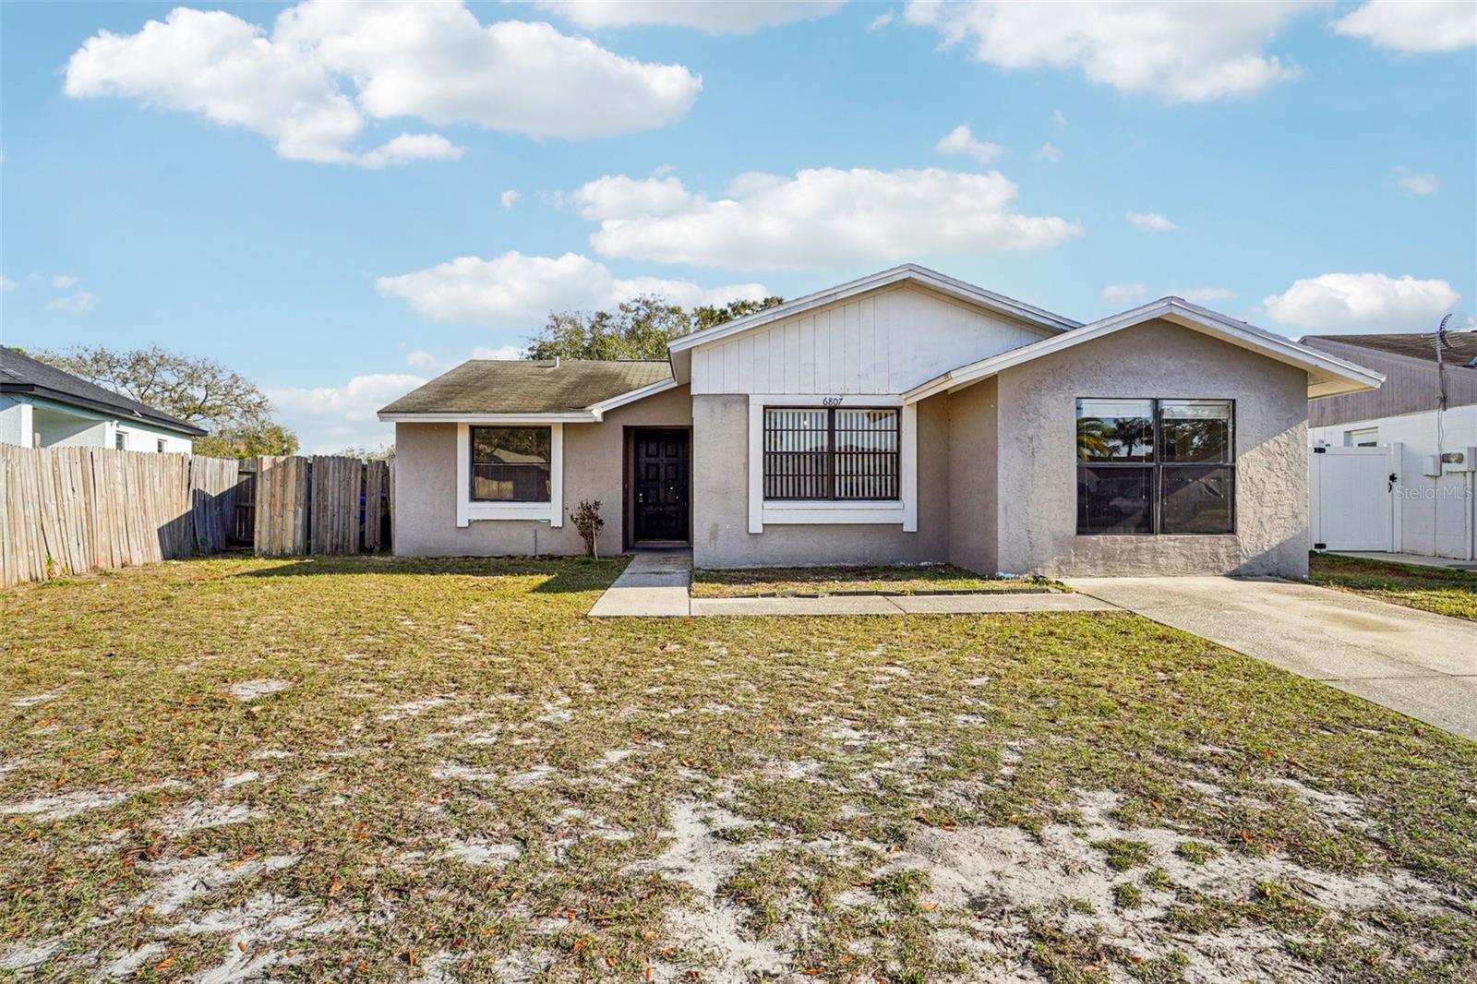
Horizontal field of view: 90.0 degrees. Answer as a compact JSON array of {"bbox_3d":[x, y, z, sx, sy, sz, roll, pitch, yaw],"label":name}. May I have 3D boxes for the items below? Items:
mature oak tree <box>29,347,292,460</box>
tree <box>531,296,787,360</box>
[{"bbox_3d":[-33.500,-3.900,43.000,15.200,9.400,13.500,0,1,0],"label":"mature oak tree"},{"bbox_3d":[-3.500,-3.950,33.500,12.300,9.900,11.300,0,1,0],"label":"tree"}]

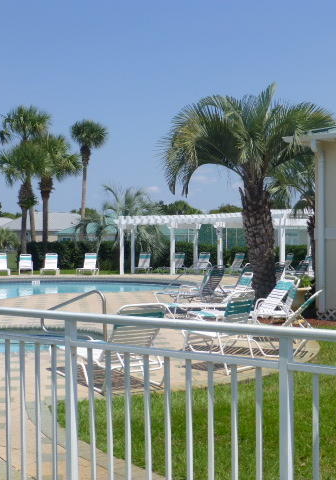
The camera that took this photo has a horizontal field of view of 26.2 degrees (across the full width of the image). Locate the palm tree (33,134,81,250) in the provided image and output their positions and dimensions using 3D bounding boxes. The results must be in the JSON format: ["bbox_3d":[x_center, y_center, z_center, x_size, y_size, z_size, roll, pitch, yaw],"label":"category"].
[{"bbox_3d":[-6.154,-2.125,39.800,2.650,7.400,2.650,0,0,0],"label":"palm tree"}]

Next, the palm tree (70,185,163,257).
[{"bbox_3d":[-2.450,-0.600,35.500,4.500,4.300,4.300,0,0,0],"label":"palm tree"}]

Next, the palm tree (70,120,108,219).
[{"bbox_3d":[-5.000,-2.980,46.000,2.450,9.200,2.450,0,0,0],"label":"palm tree"}]

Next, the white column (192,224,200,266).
[{"bbox_3d":[1.344,0.424,34.000,0.250,2.250,0.250,0,0,28],"label":"white column"}]

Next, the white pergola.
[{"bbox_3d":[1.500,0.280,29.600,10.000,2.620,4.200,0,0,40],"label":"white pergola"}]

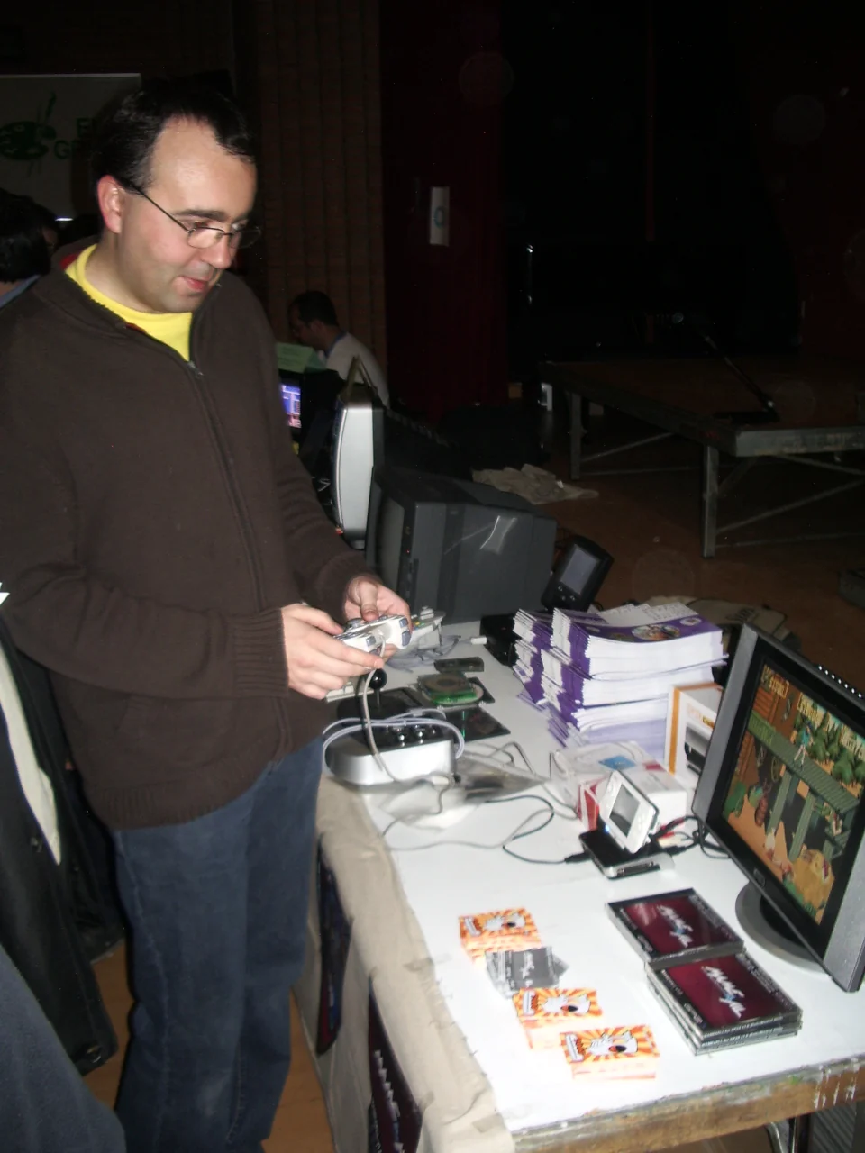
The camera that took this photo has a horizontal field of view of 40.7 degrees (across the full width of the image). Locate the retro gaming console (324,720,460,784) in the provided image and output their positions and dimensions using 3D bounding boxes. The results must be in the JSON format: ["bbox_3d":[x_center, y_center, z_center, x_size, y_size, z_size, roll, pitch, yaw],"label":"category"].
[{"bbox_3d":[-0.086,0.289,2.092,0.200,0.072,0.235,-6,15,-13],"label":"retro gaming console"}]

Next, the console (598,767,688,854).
[{"bbox_3d":[0.291,0.344,1.696,0.025,0.080,0.144,17,8,-14],"label":"console"}]

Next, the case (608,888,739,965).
[{"bbox_3d":[0.311,0.455,1.516,0.125,0.010,0.142,-6,15,-13],"label":"case"}]

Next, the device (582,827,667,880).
[{"bbox_3d":[0.279,0.402,1.706,0.102,0.018,0.112,-6,15,-13],"label":"device"}]

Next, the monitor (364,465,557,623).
[{"bbox_3d":[0.068,-0.082,3.029,0.365,0.305,0.400,-2,14,-15],"label":"monitor"}]

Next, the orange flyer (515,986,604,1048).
[{"bbox_3d":[0.148,0.505,1.332,0.093,0.022,0.068,-2,15,2],"label":"orange flyer"}]

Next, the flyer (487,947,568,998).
[{"bbox_3d":[0.118,0.486,1.433,0.088,0.010,0.085,-4,15,-3],"label":"flyer"}]

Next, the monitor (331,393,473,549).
[{"bbox_3d":[-0.104,-0.361,3.831,0.430,0.440,0.500,-2,15,-8],"label":"monitor"}]

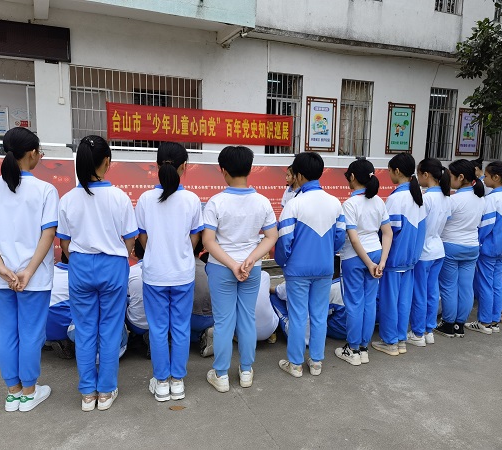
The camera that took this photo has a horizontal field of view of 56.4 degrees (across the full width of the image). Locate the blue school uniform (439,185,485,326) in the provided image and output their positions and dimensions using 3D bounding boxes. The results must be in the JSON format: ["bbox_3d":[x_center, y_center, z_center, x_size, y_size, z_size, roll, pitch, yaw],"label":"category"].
[{"bbox_3d":[1.715,0.270,3.956,0.420,1.192,0.300,-3,10,-28],"label":"blue school uniform"}]

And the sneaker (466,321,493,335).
[{"bbox_3d":[2.038,0.865,4.155,0.095,0.110,0.260,-5,11,-36],"label":"sneaker"}]

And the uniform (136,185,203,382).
[{"bbox_3d":[-0.486,0.371,2.829,0.440,1.234,0.280,1,9,-5],"label":"uniform"}]

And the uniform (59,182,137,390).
[{"bbox_3d":[-0.888,0.366,2.712,0.440,1.200,0.280,1,9,-4],"label":"uniform"}]

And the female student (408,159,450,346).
[{"bbox_3d":[1.384,0.224,3.717,0.380,1.480,0.290,-5,11,-34],"label":"female student"}]

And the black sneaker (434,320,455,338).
[{"bbox_3d":[1.667,0.868,4.018,0.090,0.130,0.240,-3,10,-28],"label":"black sneaker"}]

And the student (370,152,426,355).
[{"bbox_3d":[1.122,0.225,3.543,0.400,1.520,0.300,-4,11,-33],"label":"student"}]

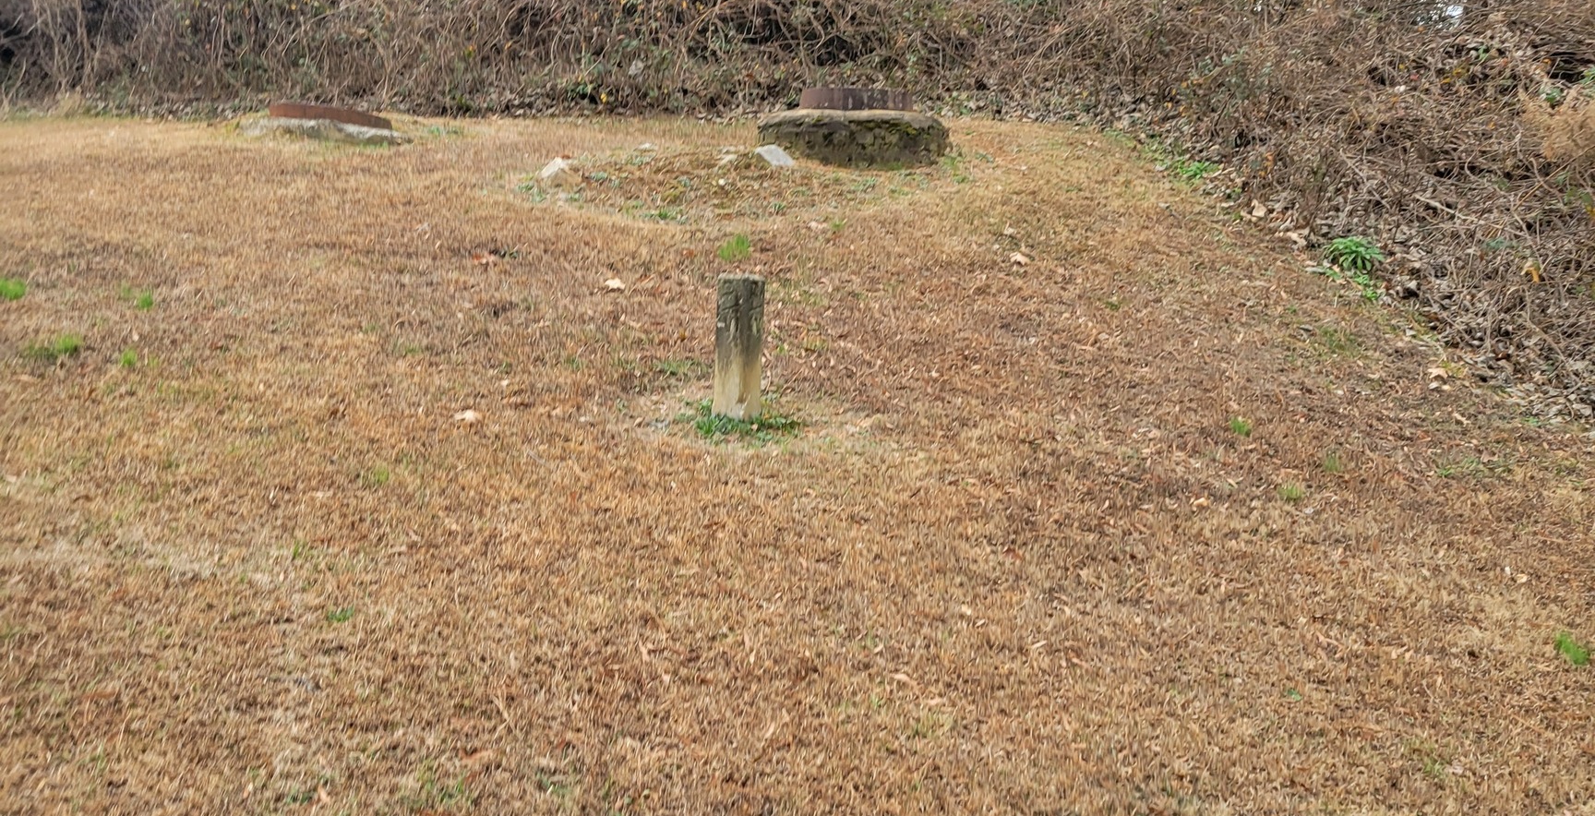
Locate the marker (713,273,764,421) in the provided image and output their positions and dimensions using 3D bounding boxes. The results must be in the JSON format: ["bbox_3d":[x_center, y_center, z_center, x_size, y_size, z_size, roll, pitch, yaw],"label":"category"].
[{"bbox_3d":[-0.180,-0.190,5.000,0.106,0.435,0.106,10,11,44],"label":"marker"}]

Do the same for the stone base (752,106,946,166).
[{"bbox_3d":[0.336,-1.645,9.790,1.140,0.320,1.020,0,10,0],"label":"stone base"}]

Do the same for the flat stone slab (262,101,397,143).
[{"bbox_3d":[-2.790,-1.700,9.500,0.800,0.210,0.720,4,10,-7],"label":"flat stone slab"}]

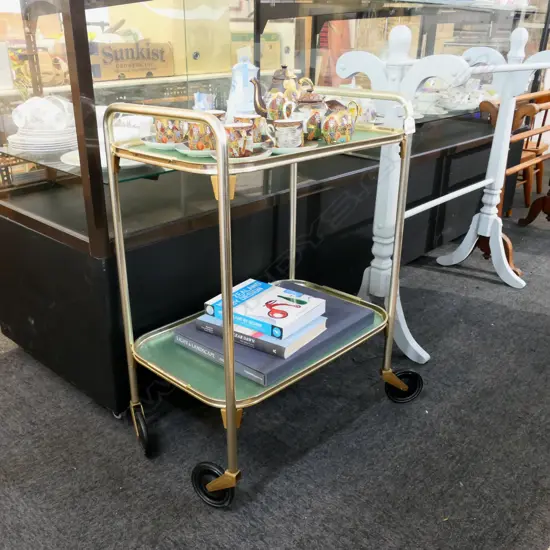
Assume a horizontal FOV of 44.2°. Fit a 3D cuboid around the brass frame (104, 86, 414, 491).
[{"bbox_3d":[-0.018,-0.026,1.636,0.386,0.783,0.613,19,27,40],"label":"brass frame"}]

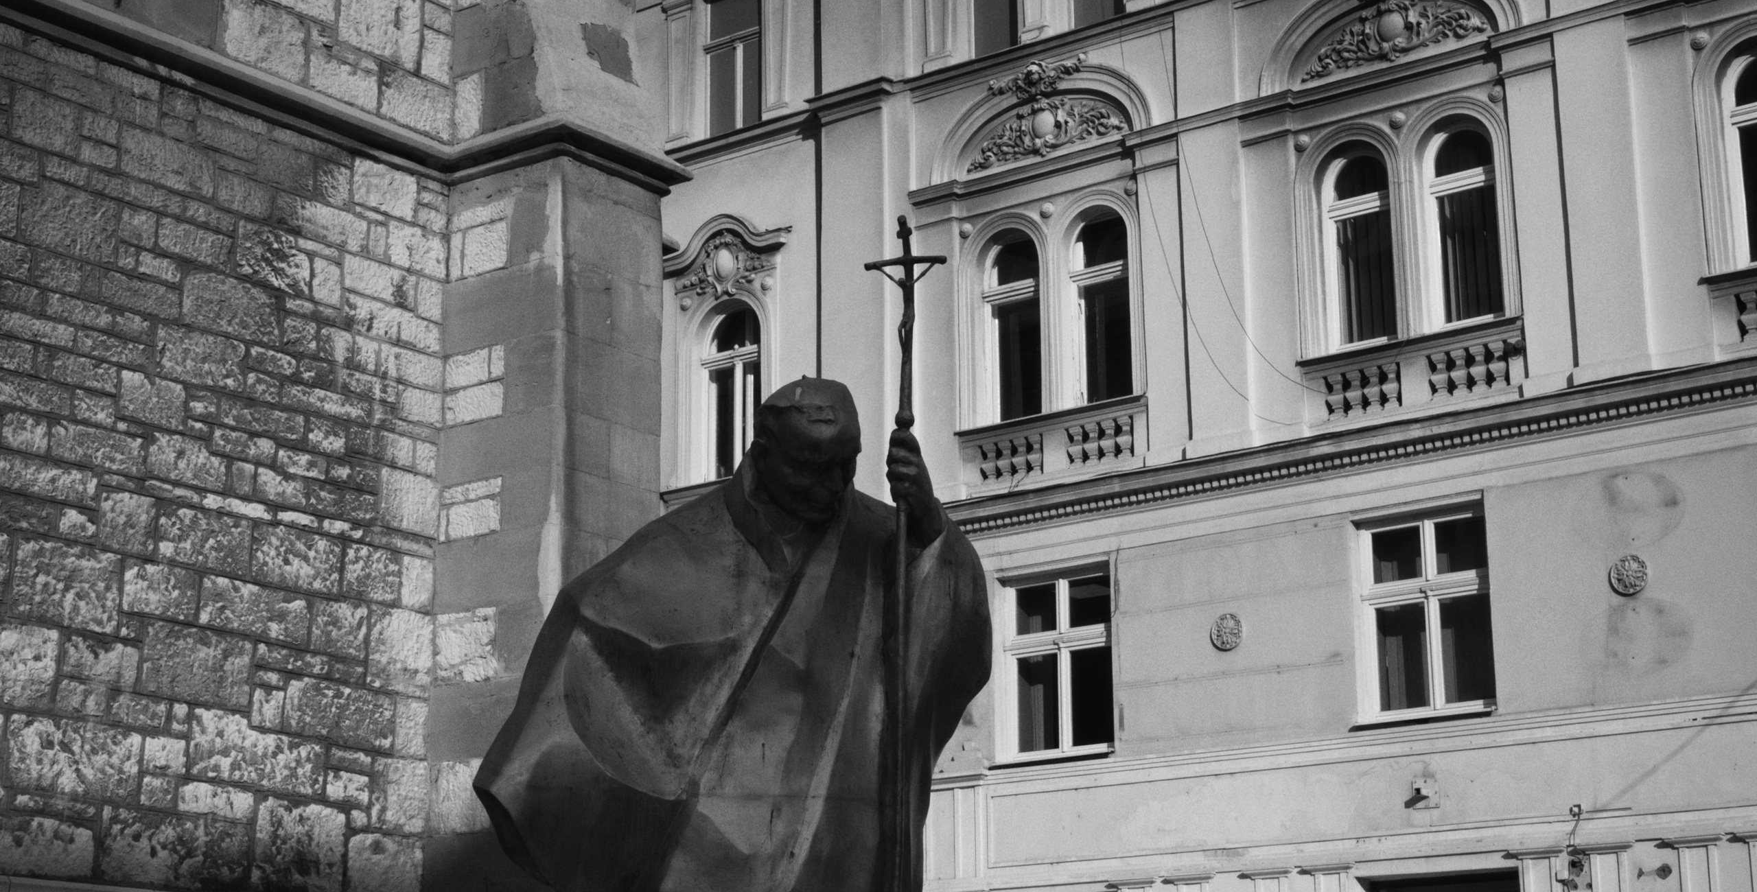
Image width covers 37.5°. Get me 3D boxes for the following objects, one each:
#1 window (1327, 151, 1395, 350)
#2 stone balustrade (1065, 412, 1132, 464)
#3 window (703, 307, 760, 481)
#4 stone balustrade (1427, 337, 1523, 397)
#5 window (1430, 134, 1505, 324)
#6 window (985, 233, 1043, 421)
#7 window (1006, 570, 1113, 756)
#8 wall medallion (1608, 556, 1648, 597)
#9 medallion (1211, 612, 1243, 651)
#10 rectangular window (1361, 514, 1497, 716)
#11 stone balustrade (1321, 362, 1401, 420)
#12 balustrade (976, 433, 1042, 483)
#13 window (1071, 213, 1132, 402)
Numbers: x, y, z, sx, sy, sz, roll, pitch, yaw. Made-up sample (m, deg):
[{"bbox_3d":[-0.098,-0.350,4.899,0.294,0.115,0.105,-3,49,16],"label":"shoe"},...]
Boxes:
[{"bbox_3d":[4.926,-1.994,26.152,0.787,2.171,0.200,-11,-19,35],"label":"window"},{"bbox_3d":[2.312,-0.018,26.588,0.818,0.458,0.170,-12,-19,35],"label":"stone balustrade"},{"bbox_3d":[-1.658,-0.655,30.926,0.976,2.194,0.200,-11,-19,35],"label":"window"},{"bbox_3d":[5.574,-0.683,24.223,0.872,0.458,0.170,-12,-19,35],"label":"stone balustrade"},{"bbox_3d":[5.823,-2.180,25.728,0.793,2.018,0.180,-11,-17,35],"label":"window"},{"bbox_3d":[1.528,-1.341,28.834,0.799,2.153,0.180,-11,-17,35],"label":"window"},{"bbox_3d":[1.954,2.317,27.297,1.458,1.958,0.200,-11,-19,35],"label":"window"},{"bbox_3d":[6.815,1.178,23.527,0.358,0.362,0.060,-11,-19,35],"label":"wall medallion"},{"bbox_3d":[3.482,1.870,25.940,0.369,0.369,0.060,-11,-19,35],"label":"medallion"},{"bbox_3d":[5.301,1.631,24.871,1.424,1.991,0.200,-11,-19,35],"label":"rectangular window"},{"bbox_3d":[4.689,-0.502,24.865,0.813,0.458,0.170,-12,-19,35],"label":"stone balustrade"},{"bbox_3d":[1.372,0.149,26.162,0.778,0.418,0.160,-11,-19,35],"label":"balustrade"},{"bbox_3d":[2.488,-1.493,27.918,0.783,2.205,0.200,-11,-19,35],"label":"window"}]

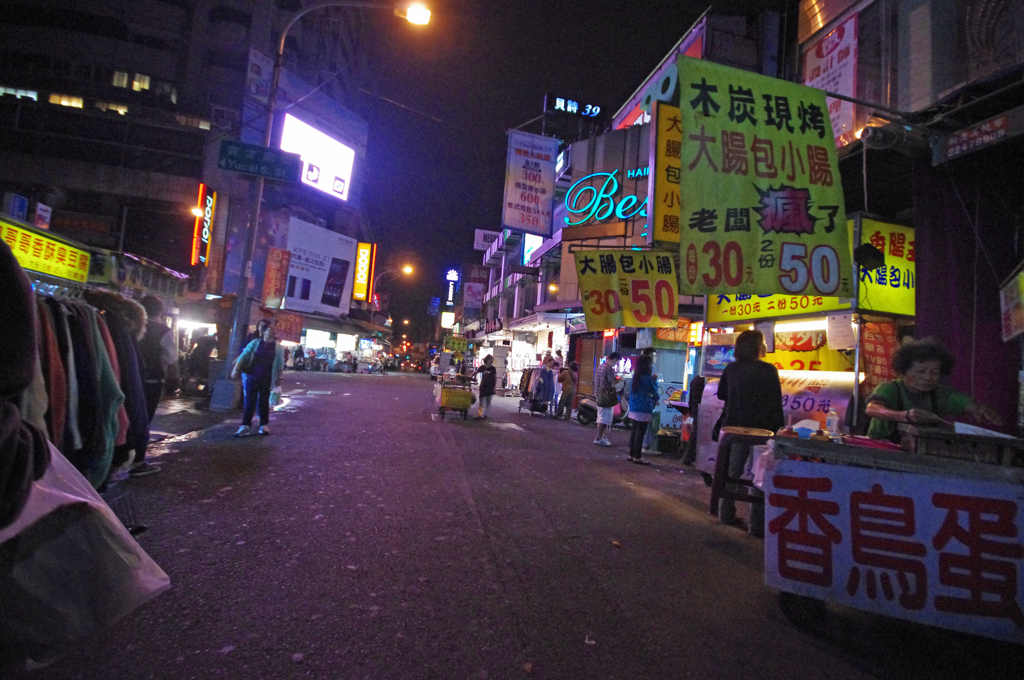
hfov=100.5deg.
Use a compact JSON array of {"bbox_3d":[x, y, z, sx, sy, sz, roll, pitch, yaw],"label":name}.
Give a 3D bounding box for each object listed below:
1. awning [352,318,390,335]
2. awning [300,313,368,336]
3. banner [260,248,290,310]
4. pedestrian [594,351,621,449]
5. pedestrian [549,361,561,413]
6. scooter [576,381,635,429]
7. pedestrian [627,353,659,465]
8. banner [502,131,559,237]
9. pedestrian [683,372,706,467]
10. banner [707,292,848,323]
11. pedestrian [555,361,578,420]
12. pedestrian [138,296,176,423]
[{"bbox_3d":[-10.726,-0.985,32.300,1.400,0.950,3.100,1,-5,38],"label":"awning"},{"bbox_3d":[-12.205,-0.997,29.300,1.300,1.050,4.700,1,-5,38],"label":"awning"},{"bbox_3d":[-8.843,-2.309,16.000,0.880,2.250,0.060,6,-4,-16],"label":"banner"},{"bbox_3d":[1.768,1.065,7.866,0.450,1.690,0.460,6,-4,-21],"label":"pedestrian"},{"bbox_3d":[1.281,1.450,12.613,0.420,1.530,0.320,5,-4,-6],"label":"pedestrian"},{"bbox_3d":[2.286,1.520,10.200,1.720,1.100,0.680,3,-4,21],"label":"scooter"},{"bbox_3d":[1.962,1.019,6.395,0.370,1.600,0.450,7,-5,-37],"label":"pedestrian"},{"bbox_3d":[0.532,-4.613,12.600,1.500,2.900,0.060,6,-4,-14],"label":"banner"},{"bbox_3d":[2.830,1.075,6.500,0.380,1.660,0.500,4,-4,12],"label":"pedestrian"},{"bbox_3d":[2.668,-0.605,4.425,0.090,0.740,1.680,6,-4,-18],"label":"banner"},{"bbox_3d":[1.513,1.392,11.852,0.520,1.570,0.420,7,-5,-37],"label":"pedestrian"},{"bbox_3d":[-3.384,0.418,4.000,0.520,1.660,0.380,2,-4,34],"label":"pedestrian"}]

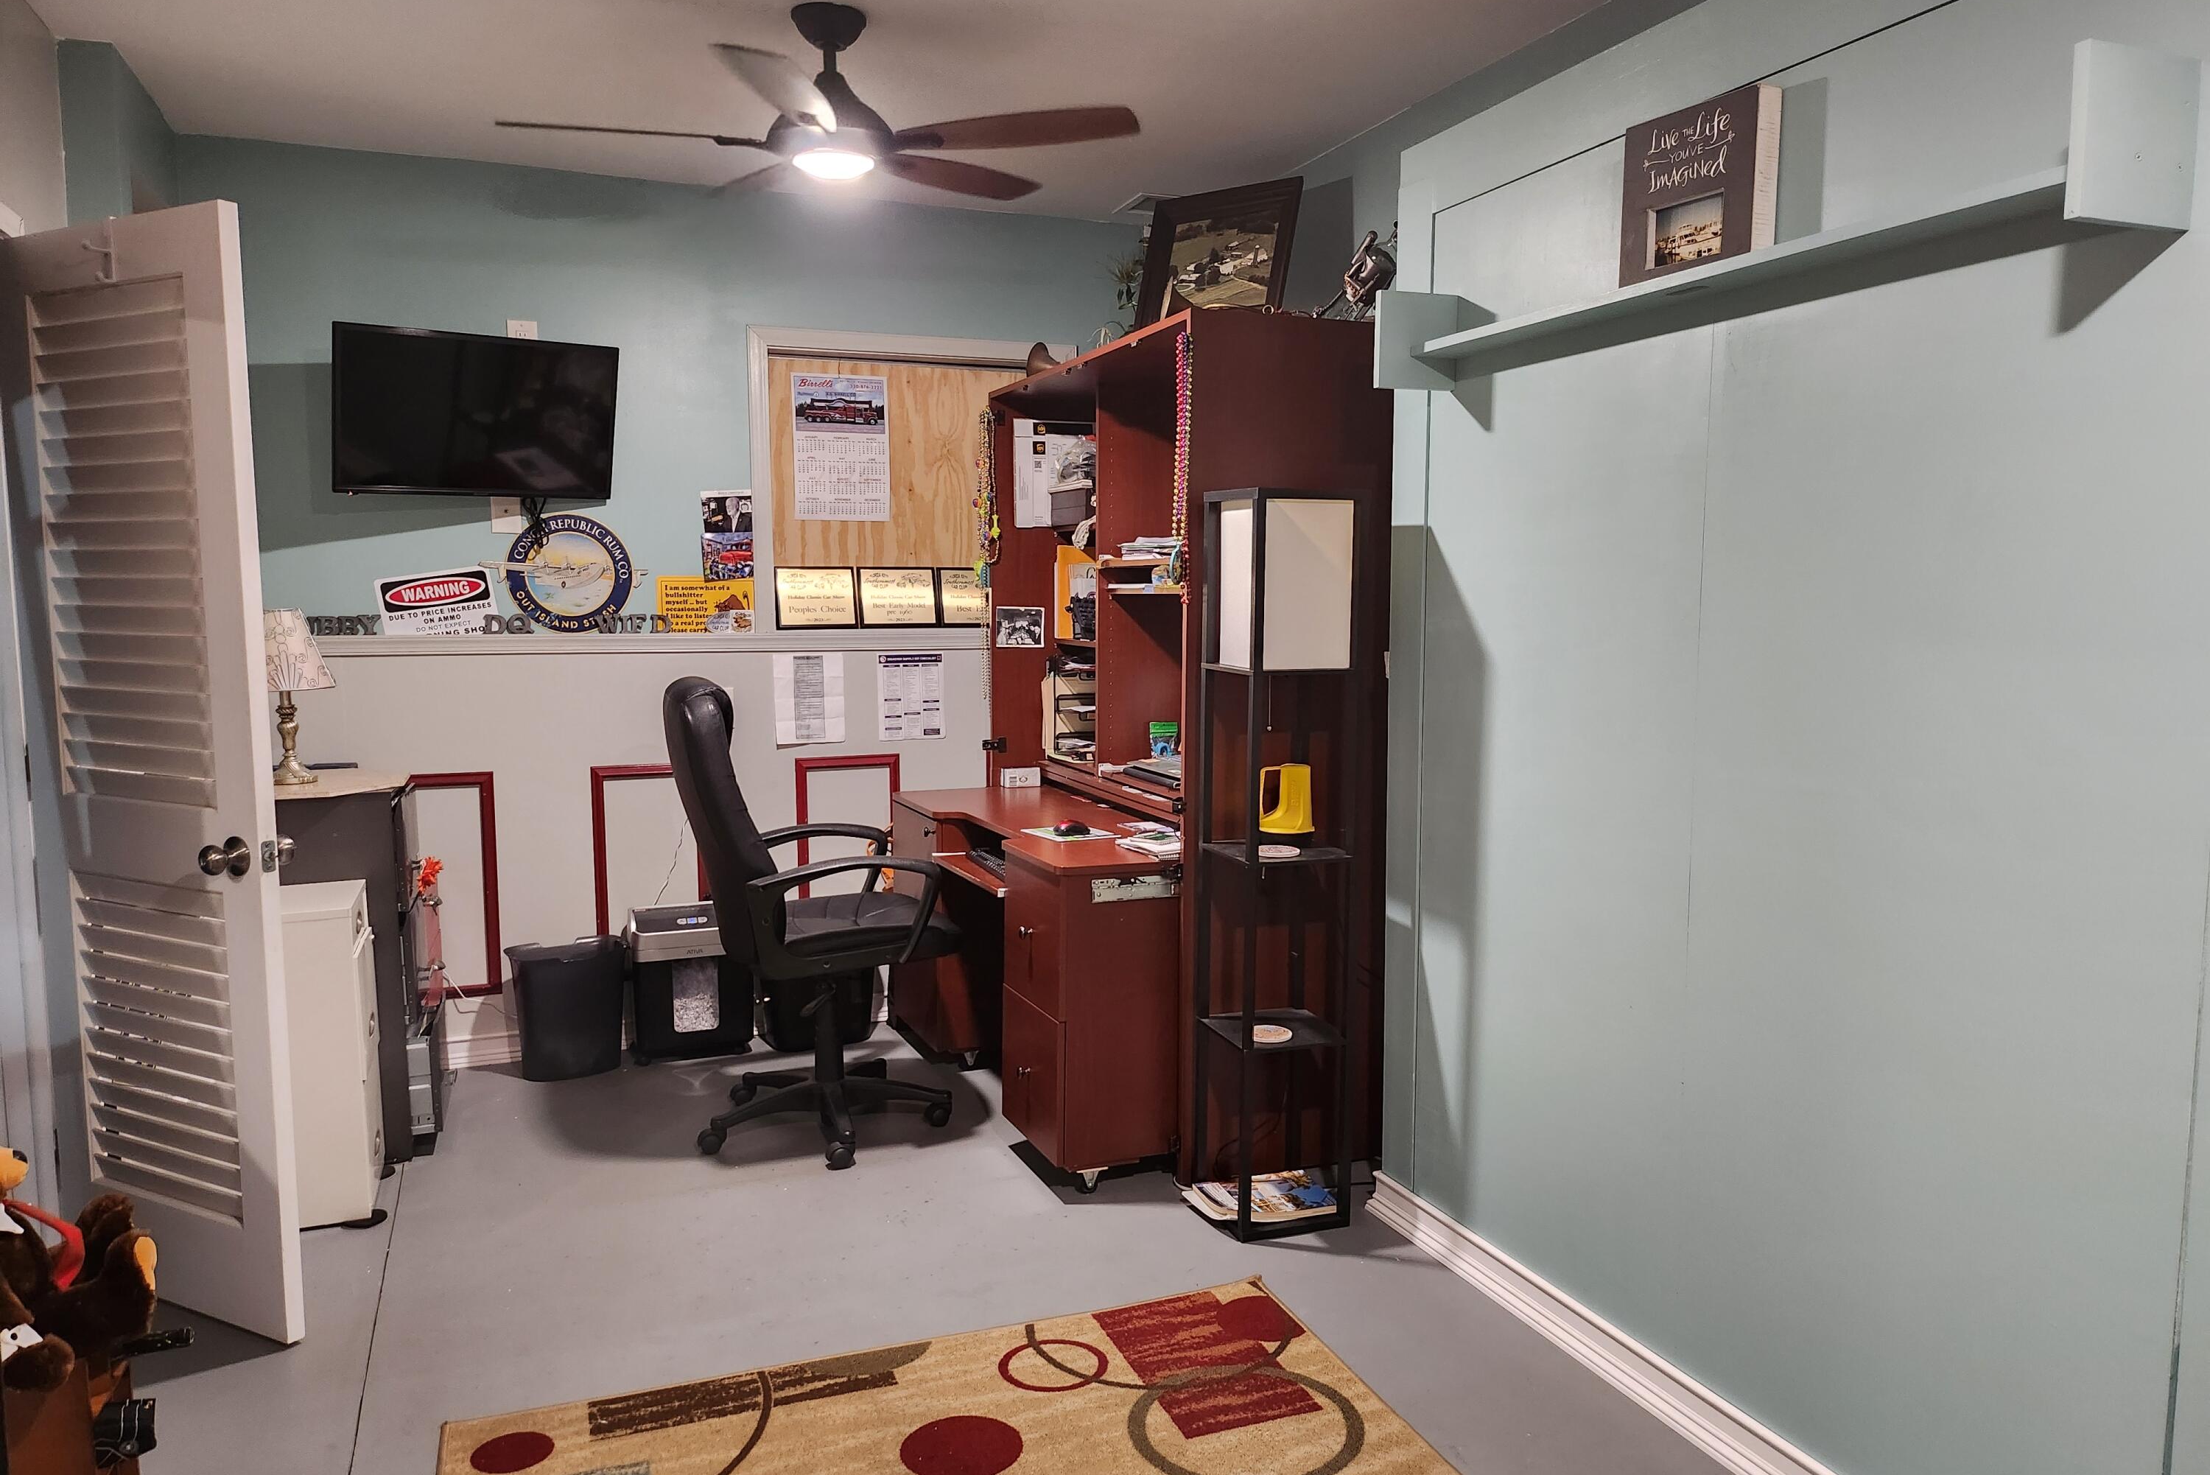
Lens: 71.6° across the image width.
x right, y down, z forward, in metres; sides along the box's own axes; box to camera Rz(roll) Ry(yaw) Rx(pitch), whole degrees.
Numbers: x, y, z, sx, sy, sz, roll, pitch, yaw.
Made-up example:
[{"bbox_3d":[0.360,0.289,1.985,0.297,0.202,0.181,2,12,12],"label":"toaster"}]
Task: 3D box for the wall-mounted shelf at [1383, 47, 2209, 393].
[{"bbox_3d":[0.881,-0.727,2.386,0.178,0.186,1.470,-2,6,-21],"label":"wall-mounted shelf"}]

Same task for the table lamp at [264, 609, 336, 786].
[{"bbox_3d":[-1.980,-0.101,3.701,0.220,0.430,0.220,-2,6,-21],"label":"table lamp"}]

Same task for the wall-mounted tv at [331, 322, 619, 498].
[{"bbox_3d":[-1.705,-0.876,4.167,0.730,0.430,0.070,-5,22,-37],"label":"wall-mounted tv"}]

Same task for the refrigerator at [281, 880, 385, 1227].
[{"bbox_3d":[-1.913,0.719,3.437,0.460,0.715,0.345,-2,6,-21],"label":"refrigerator"}]

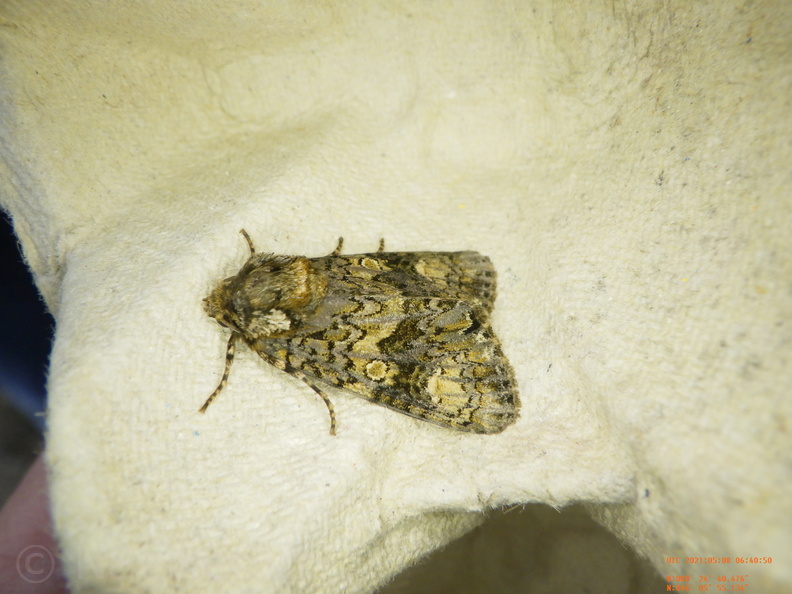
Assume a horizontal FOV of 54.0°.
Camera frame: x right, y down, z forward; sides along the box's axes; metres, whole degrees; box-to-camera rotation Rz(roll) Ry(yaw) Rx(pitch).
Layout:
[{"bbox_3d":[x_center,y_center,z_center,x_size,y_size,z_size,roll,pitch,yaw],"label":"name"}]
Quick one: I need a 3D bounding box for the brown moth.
[{"bbox_3d":[-0.002,0.001,0.050,0.021,0.007,0.014,8,70,3],"label":"brown moth"}]

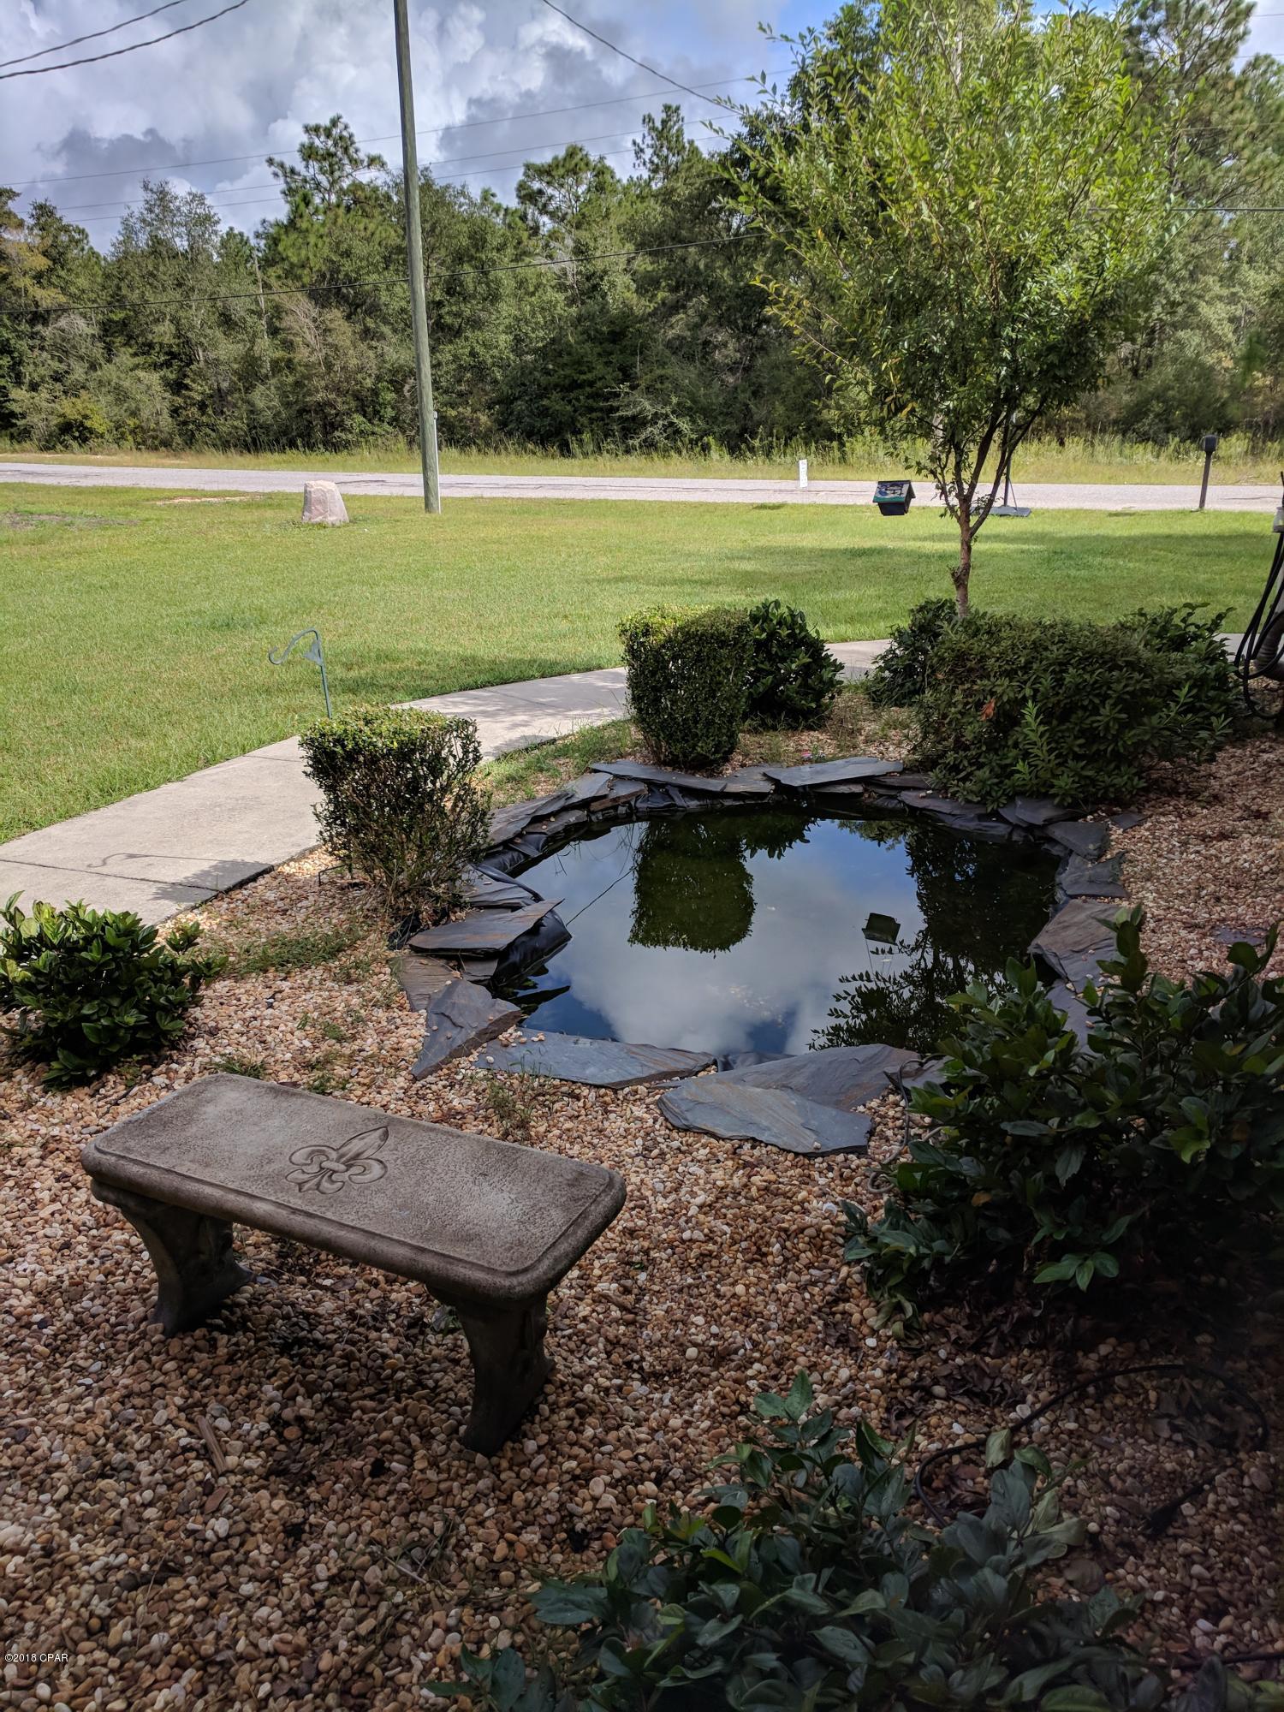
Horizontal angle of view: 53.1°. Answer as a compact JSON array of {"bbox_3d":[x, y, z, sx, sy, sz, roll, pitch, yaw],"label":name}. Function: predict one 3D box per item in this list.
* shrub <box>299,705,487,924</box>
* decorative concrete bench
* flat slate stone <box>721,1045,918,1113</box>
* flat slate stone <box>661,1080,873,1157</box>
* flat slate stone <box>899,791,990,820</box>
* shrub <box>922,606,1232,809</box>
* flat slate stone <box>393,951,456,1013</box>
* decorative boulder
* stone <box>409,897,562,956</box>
[{"bbox_3d":[-0.869,-0.133,4.577,0.610,0.730,0.580,-3,19,-10],"label":"shrub"},{"bbox_3d":[-0.547,0.760,2.473,1.000,0.400,0.397,9,20,23],"label":"decorative concrete bench"},{"bbox_3d":[0.499,0.615,3.468,0.580,0.040,0.310,-6,20,-19],"label":"flat slate stone"},{"bbox_3d":[0.314,0.664,3.261,0.540,0.045,0.250,8,20,22],"label":"flat slate stone"},{"bbox_3d":[1.419,-0.233,6.010,0.440,0.045,0.280,4,19,11],"label":"flat slate stone"},{"bbox_3d":[1.874,-0.723,5.838,1.270,0.730,1.000,-1,19,-2],"label":"shrub"},{"bbox_3d":[-0.681,0.406,4.094,0.230,0.040,0.440,-5,19,-15],"label":"flat slate stone"},{"bbox_3d":[-5.458,-6.181,22.452,0.780,0.720,0.620,-4,19,-12],"label":"decorative boulder"},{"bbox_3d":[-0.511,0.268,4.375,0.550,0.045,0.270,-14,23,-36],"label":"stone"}]

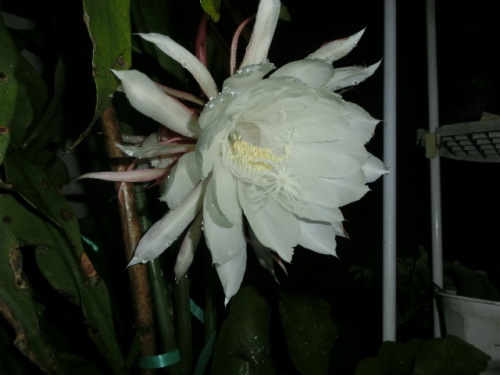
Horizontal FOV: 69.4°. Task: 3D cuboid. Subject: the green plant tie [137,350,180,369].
[{"bbox_3d":[-0.106,0.200,0.420,0.047,0.013,0.027,-7,-9,-6],"label":"green plant tie"}]

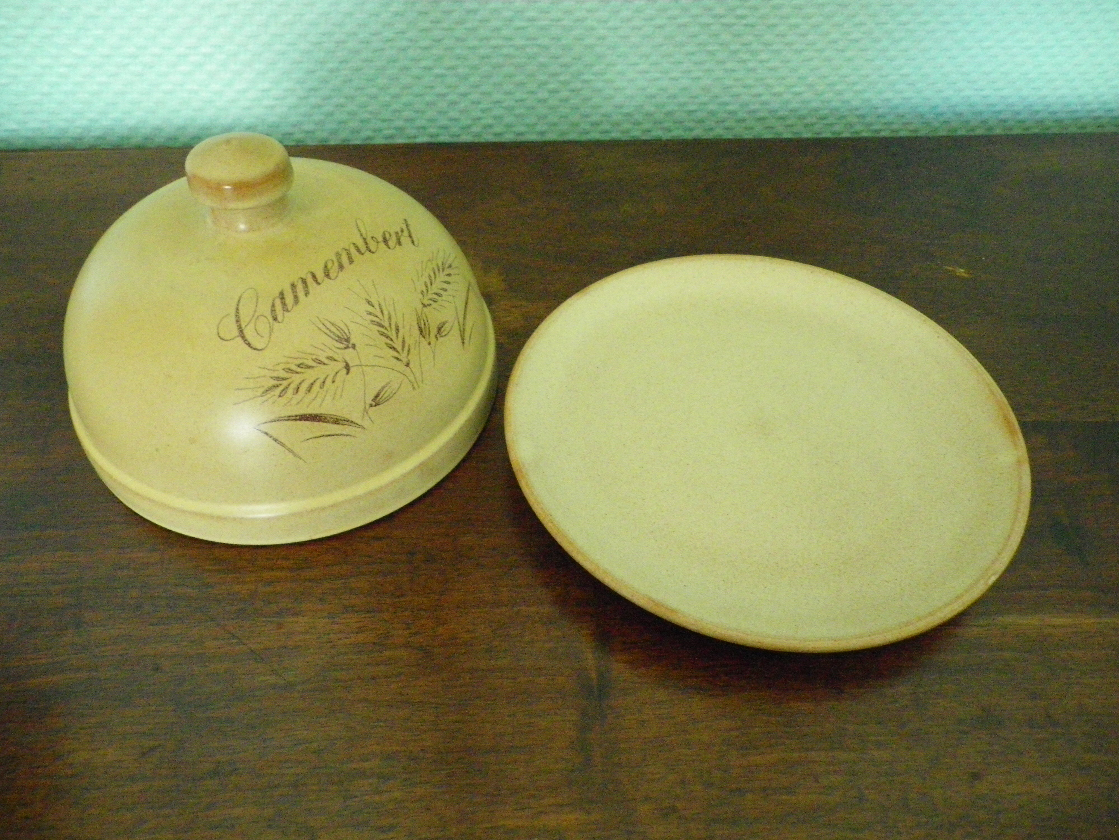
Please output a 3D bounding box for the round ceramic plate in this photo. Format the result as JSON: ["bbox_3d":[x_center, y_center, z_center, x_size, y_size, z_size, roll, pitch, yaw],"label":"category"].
[{"bbox_3d":[0.077,0.005,0.350,0.195,0.024,0.195,1,48,-1],"label":"round ceramic plate"}]

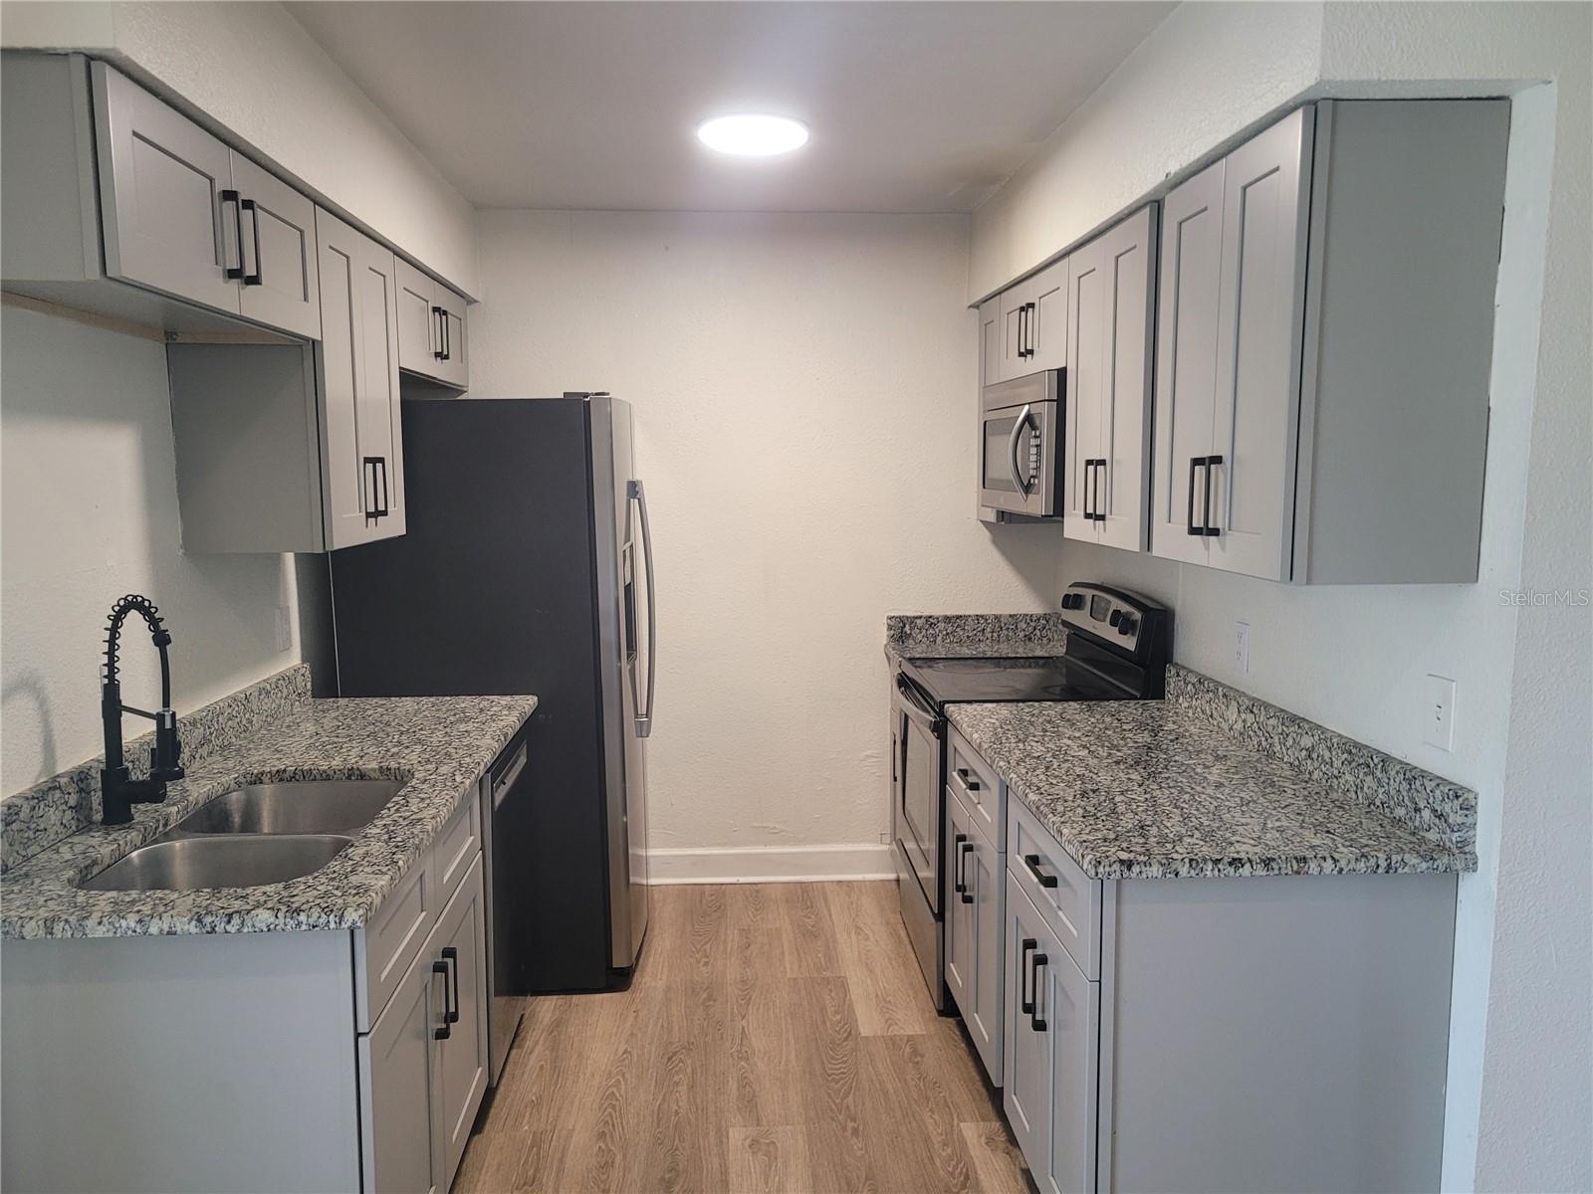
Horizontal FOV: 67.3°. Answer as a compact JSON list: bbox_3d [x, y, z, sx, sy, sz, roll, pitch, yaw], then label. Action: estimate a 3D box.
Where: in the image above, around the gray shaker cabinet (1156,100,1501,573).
[{"bbox_3d":[0.942,-0.438,2.241,0.338,0.764,0.622,0,6,-4],"label":"gray shaker cabinet"}]

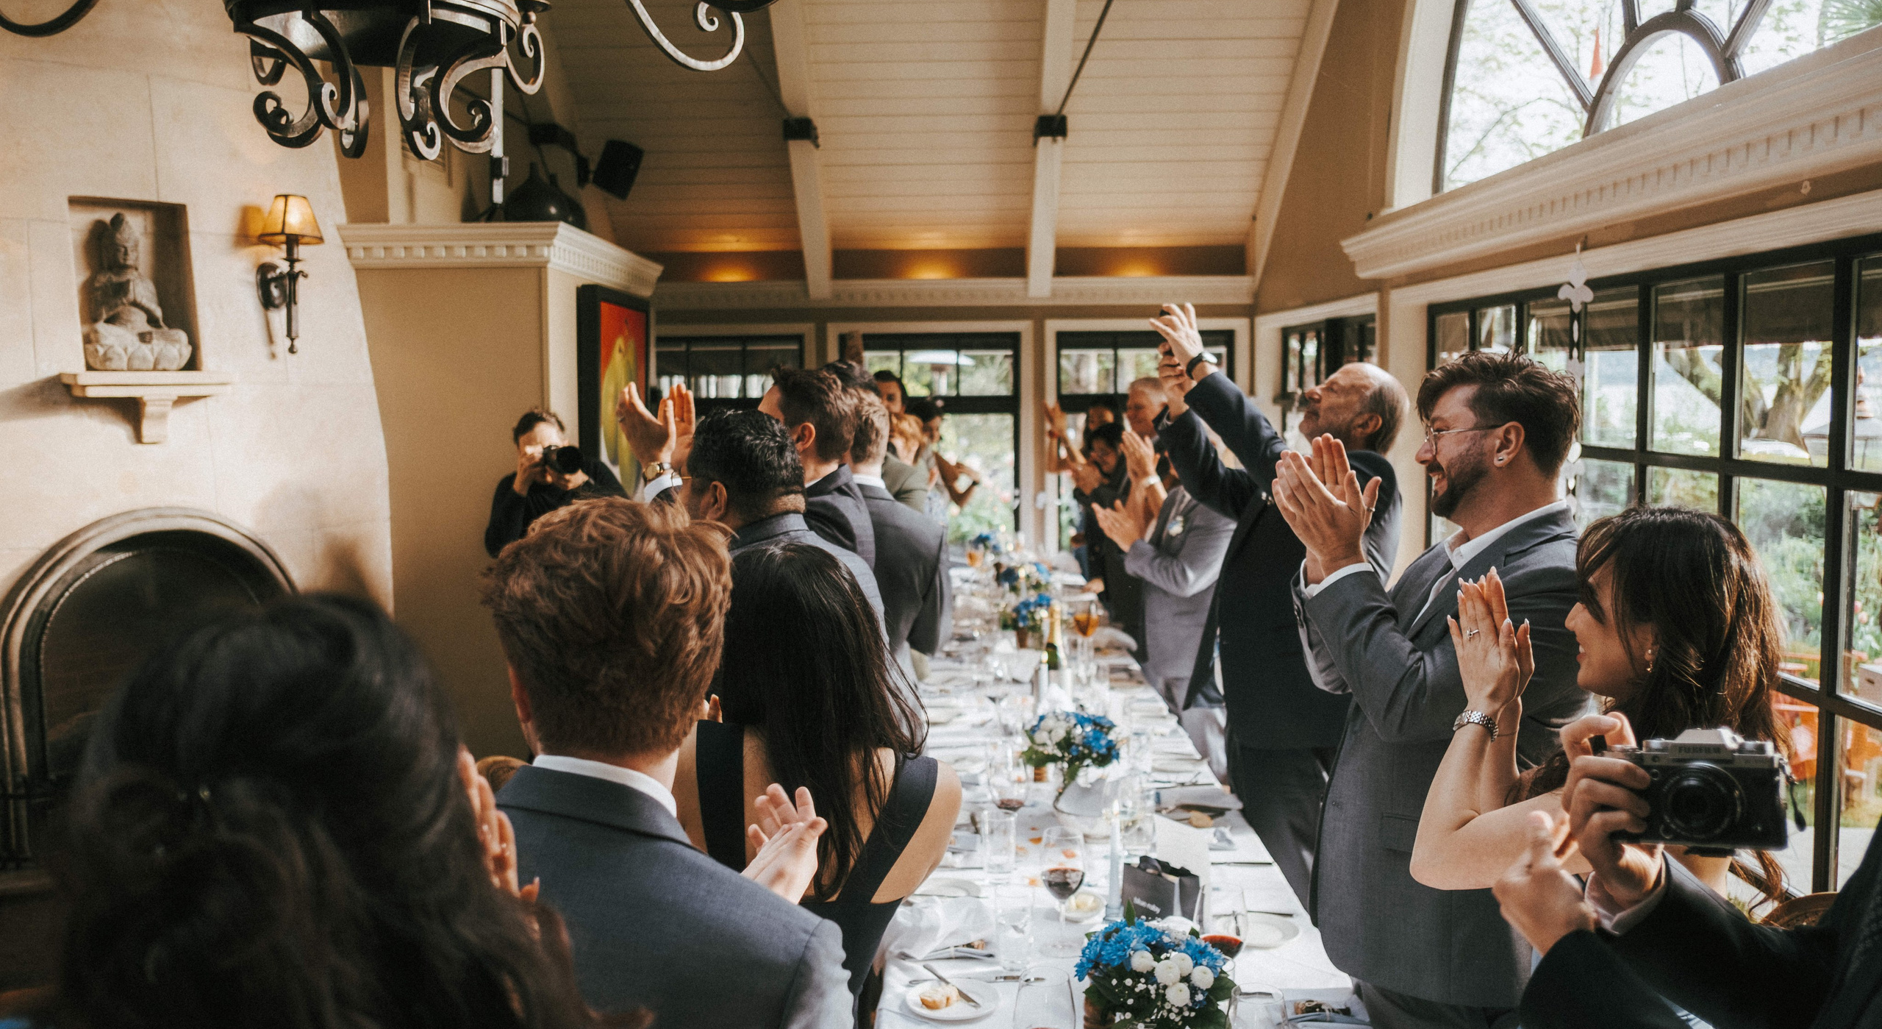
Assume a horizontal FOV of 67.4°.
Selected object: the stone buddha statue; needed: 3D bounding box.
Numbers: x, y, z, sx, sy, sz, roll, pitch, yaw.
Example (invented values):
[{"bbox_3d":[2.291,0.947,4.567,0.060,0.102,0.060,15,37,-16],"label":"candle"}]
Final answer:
[{"bbox_3d":[-2.334,-0.647,4.100,0.170,0.457,0.280,4,7,44],"label":"stone buddha statue"}]

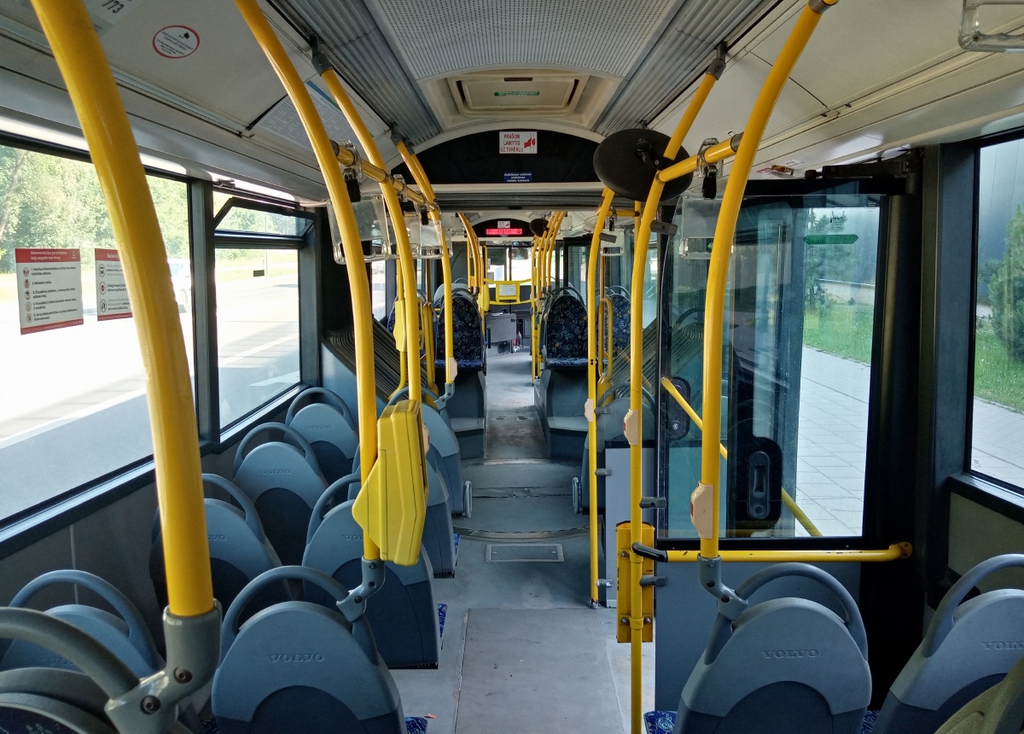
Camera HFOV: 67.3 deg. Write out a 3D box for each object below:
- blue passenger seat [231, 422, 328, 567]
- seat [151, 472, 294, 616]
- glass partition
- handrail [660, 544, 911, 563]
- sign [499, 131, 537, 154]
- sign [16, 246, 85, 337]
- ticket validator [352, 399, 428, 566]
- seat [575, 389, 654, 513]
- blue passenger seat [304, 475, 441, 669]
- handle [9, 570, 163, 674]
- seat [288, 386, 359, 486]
[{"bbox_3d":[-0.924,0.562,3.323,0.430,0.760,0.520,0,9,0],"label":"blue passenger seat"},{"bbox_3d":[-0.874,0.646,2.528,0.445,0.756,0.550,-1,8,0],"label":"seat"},{"bbox_3d":[0.815,0.015,2.455,0.680,1.120,0.020,-1,8,0],"label":"glass partition"},{"bbox_3d":[0.893,0.608,2.516,0.840,0.045,0.090,-1,8,0],"label":"handrail"},{"bbox_3d":[0.033,-1.185,4.071,0.200,0.116,0.010,-1,8,0],"label":"sign"},{"bbox_3d":[-1.251,-0.211,2.093,0.010,0.217,0.292,2,9,0],"label":"sign"},{"bbox_3d":[-0.243,0.231,1.540,0.140,0.315,0.120,-1,8,0],"label":"ticket validator"},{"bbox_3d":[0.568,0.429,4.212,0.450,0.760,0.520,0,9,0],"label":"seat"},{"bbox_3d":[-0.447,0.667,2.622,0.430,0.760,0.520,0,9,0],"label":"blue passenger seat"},{"bbox_3d":[-0.945,0.552,1.673,0.360,0.250,0.080,0,9,0],"label":"handle"},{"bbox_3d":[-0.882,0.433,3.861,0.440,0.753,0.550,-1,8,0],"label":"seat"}]

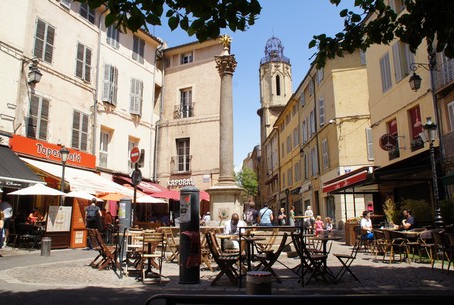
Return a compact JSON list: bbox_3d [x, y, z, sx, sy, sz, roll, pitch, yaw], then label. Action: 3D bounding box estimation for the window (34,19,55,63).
[{"bbox_3d":[-8.308,-5.046,15.736,0.120,1.900,1.030,-4,-11,21],"label":"window"}]

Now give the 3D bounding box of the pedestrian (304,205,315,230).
[{"bbox_3d":[4.553,3.811,19.174,0.500,1.630,0.350,0,-10,0],"label":"pedestrian"}]

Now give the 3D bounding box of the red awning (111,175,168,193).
[{"bbox_3d":[-4.685,2.035,20.720,2.000,1.000,4.153,-4,-11,20],"label":"red awning"}]

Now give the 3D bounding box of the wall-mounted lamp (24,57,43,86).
[{"bbox_3d":[-8.131,-3.404,14.472,0.800,1.100,0.500,-4,-11,21],"label":"wall-mounted lamp"}]

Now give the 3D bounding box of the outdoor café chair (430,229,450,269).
[{"bbox_3d":[4.610,2.080,7.414,0.540,0.860,0.500,7,-13,-34],"label":"outdoor café chair"}]

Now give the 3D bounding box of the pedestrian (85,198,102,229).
[{"bbox_3d":[-4.702,2.547,12.228,0.550,1.720,0.400,2,-11,-12],"label":"pedestrian"}]

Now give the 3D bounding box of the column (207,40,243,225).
[{"bbox_3d":[-0.011,-0.933,13.921,1.250,8.250,1.250,-4,-11,20],"label":"column"}]

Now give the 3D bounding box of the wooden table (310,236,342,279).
[{"bbox_3d":[1.869,1.960,6.389,0.630,0.730,0.630,-3,-11,15],"label":"wooden table"}]

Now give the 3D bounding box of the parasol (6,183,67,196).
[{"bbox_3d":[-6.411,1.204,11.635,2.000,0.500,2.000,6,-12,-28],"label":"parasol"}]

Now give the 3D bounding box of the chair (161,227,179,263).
[{"bbox_3d":[-1.420,2.379,9.038,0.500,0.860,0.440,-4,-11,18],"label":"chair"}]

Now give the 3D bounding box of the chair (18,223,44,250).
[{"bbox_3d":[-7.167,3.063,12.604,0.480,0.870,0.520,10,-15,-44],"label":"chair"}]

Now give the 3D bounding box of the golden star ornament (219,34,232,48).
[{"bbox_3d":[-0.047,-4.720,14.644,0.500,0.580,0.320,-3,-11,15],"label":"golden star ornament"}]

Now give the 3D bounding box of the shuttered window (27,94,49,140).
[{"bbox_3d":[-8.101,-1.482,14.851,0.140,1.900,1.060,-4,-11,20],"label":"shuttered window"}]

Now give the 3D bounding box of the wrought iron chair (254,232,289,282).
[{"bbox_3d":[0.791,1.846,6.177,0.510,0.850,0.440,-1,-10,4],"label":"wrought iron chair"}]

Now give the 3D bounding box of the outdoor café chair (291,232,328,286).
[{"bbox_3d":[1.464,1.812,6.017,0.510,0.850,0.440,1,-10,-5],"label":"outdoor café chair"}]

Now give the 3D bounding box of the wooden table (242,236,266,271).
[{"bbox_3d":[0.485,1.973,6.427,0.600,0.730,0.600,-1,-11,4],"label":"wooden table"}]

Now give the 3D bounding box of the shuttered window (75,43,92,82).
[{"bbox_3d":[-7.428,-4.648,17.950,0.120,1.900,1.030,-4,-11,21],"label":"shuttered window"}]

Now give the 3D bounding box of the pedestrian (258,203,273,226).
[{"bbox_3d":[1.573,2.885,13.817,0.560,1.700,0.360,-1,-11,3],"label":"pedestrian"}]

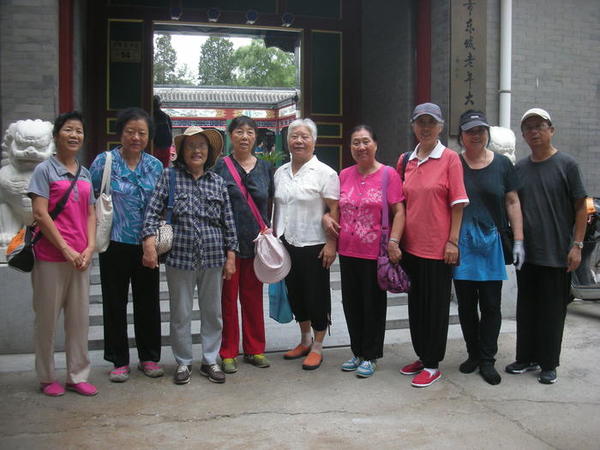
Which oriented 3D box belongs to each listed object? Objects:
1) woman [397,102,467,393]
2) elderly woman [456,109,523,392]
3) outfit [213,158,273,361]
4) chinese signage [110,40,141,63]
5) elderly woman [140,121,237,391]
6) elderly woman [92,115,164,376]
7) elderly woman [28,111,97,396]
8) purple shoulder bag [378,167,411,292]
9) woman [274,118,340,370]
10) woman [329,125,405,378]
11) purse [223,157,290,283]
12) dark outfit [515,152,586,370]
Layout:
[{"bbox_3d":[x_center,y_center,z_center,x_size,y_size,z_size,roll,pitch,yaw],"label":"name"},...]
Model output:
[{"bbox_3d":[0.792,0.107,3.626,0.450,1.654,0.360,2,6,21],"label":"woman"},{"bbox_3d":[1.144,0.130,3.683,0.420,1.630,0.310,2,5,22],"label":"elderly woman"},{"bbox_3d":[-0.352,0.216,3.844,0.420,1.292,0.280,-1,5,-6],"label":"outfit"},{"bbox_3d":[-1.878,-1.875,6.567,0.320,0.235,0.025,-1,5,-12],"label":"chinese signage"},{"bbox_3d":[-0.655,0.181,3.597,0.530,1.513,0.340,-1,5,-8],"label":"elderly woman"},{"bbox_3d":[-1.030,0.116,3.645,0.460,1.633,0.330,-1,5,-14],"label":"elderly woman"},{"bbox_3d":[-1.333,0.160,3.412,0.410,1.588,0.340,-2,6,-19],"label":"elderly woman"},{"bbox_3d":[0.573,0.031,3.716,0.200,0.775,0.180,1,5,12],"label":"purple shoulder bag"},{"bbox_3d":[0.036,0.119,3.942,0.430,1.598,0.310,2,5,18],"label":"woman"},{"bbox_3d":[0.411,0.157,3.807,0.440,1.548,0.310,1,5,13],"label":"woman"},{"bbox_3d":[-0.273,-0.031,3.801,0.410,0.791,0.220,0,5,0],"label":"purse"},{"bbox_3d":[1.528,0.234,3.716,0.430,1.359,0.270,3,5,26],"label":"dark outfit"}]

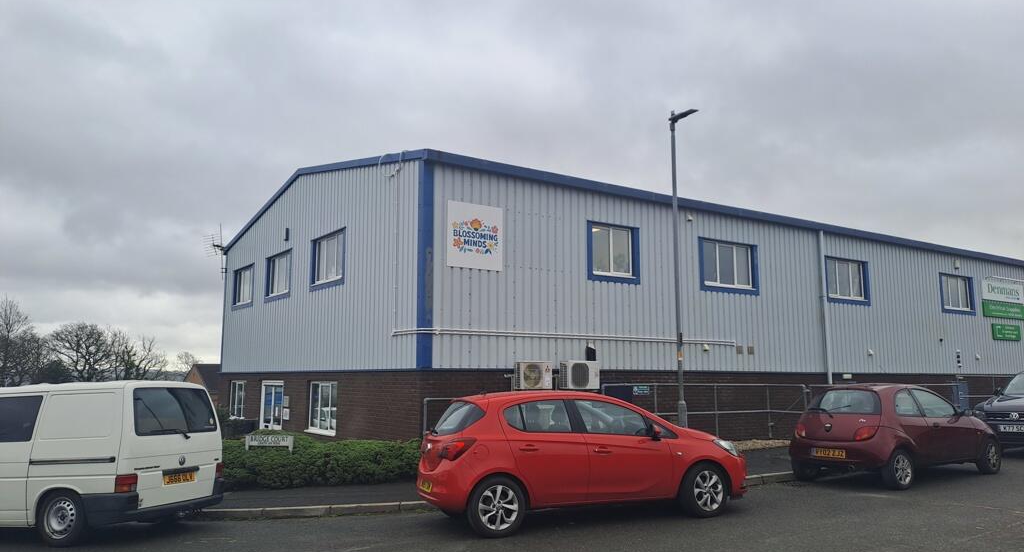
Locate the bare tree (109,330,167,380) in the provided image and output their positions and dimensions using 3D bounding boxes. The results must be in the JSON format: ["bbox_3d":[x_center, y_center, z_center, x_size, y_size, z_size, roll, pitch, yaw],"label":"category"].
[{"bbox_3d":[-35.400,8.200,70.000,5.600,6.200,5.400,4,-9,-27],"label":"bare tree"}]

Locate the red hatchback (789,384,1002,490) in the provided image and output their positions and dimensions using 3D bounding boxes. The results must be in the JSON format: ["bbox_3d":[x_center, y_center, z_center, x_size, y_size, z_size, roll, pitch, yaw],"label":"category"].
[{"bbox_3d":[5.830,2.325,11.180,3.620,1.400,1.660,5,-9,-33],"label":"red hatchback"}]

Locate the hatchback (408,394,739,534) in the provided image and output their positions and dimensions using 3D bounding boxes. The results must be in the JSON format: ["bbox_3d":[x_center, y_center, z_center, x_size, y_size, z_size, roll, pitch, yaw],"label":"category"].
[{"bbox_3d":[0.886,2.104,8.900,4.020,1.480,1.770,3,-8,-20],"label":"hatchback"}]

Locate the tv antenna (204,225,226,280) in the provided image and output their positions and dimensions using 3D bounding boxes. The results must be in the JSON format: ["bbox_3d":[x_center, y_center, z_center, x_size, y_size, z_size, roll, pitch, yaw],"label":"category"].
[{"bbox_3d":[-8.980,-0.710,22.400,0.660,1.720,1.100,3,-8,-21],"label":"tv antenna"}]

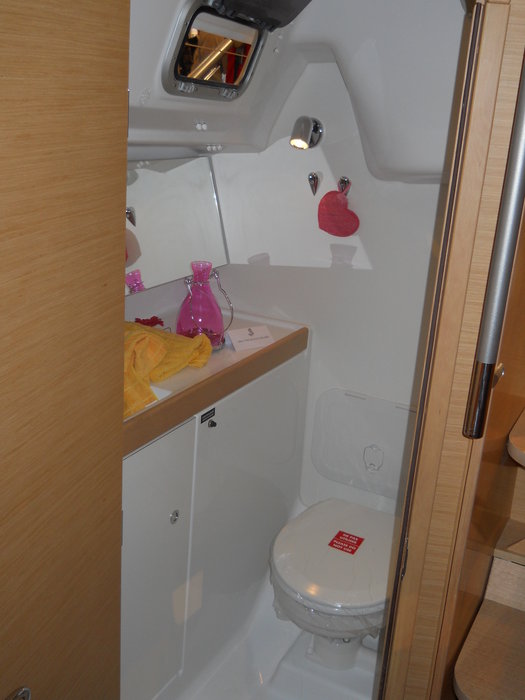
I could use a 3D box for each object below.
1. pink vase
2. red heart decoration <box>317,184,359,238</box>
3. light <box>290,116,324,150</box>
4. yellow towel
[{"bbox_3d":[-0.135,-0.107,1.734,0.108,0.192,0.108,4,17,-1],"label":"pink vase"},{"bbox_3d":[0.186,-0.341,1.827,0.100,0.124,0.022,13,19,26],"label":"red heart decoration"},{"bbox_3d":[0.107,-0.522,1.803,0.070,0.078,0.075,13,19,26],"label":"light"},{"bbox_3d":[-0.257,0.010,1.511,0.240,0.085,0.420,13,19,26],"label":"yellow towel"}]

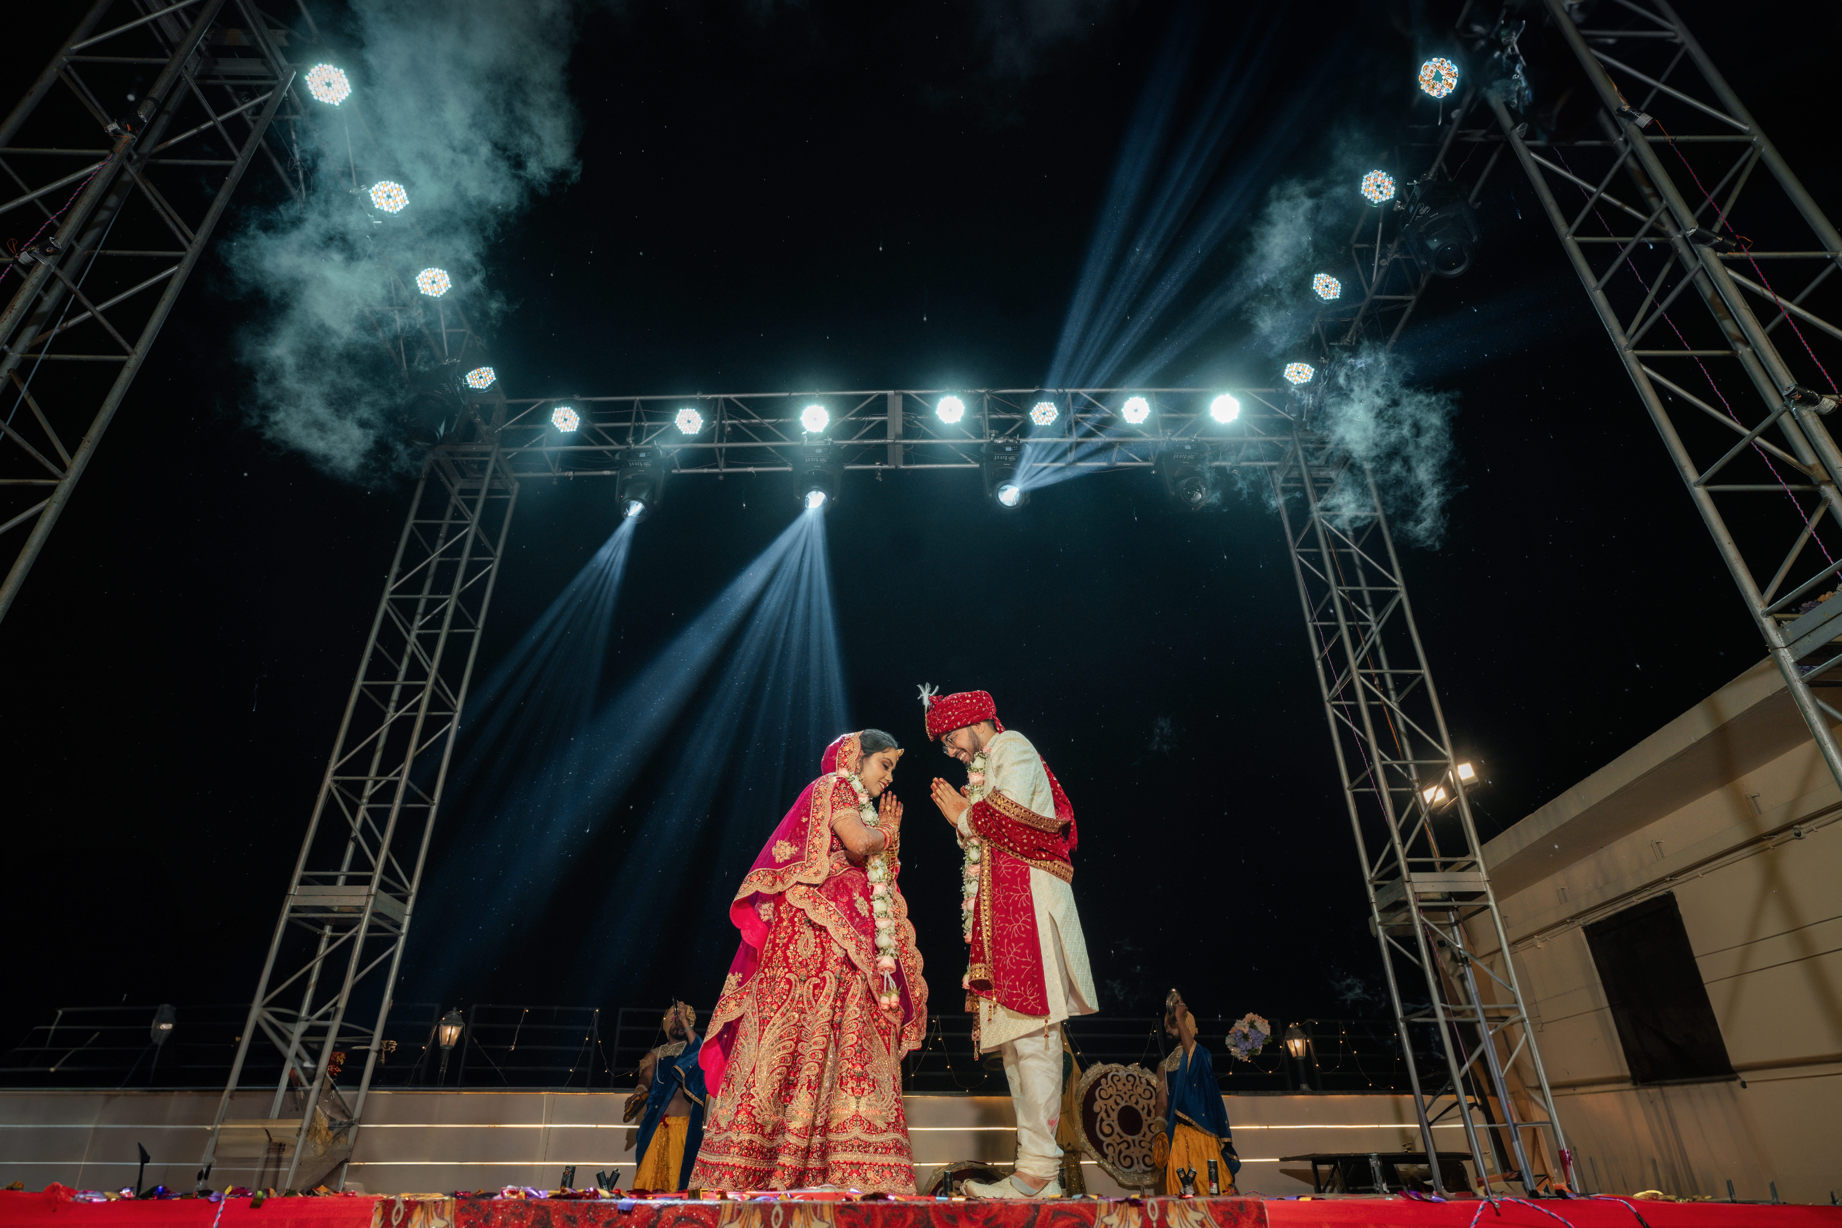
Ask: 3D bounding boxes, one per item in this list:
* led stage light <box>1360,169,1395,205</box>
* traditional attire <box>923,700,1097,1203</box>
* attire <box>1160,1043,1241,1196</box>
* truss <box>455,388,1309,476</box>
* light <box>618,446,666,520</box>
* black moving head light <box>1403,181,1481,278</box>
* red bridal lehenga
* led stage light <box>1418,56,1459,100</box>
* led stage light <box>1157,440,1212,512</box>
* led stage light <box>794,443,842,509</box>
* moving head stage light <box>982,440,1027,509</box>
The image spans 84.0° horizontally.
[{"bbox_3d":[2.655,-2.483,5.933,0.210,0.200,0.210,-29,-79,39],"label":"led stage light"},{"bbox_3d":[0.305,1.034,3.560,0.560,1.740,0.520,3,-31,-5],"label":"traditional attire"},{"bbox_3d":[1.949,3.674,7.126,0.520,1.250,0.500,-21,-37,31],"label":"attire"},{"bbox_3d":[-0.251,-1.366,7.604,6.040,0.530,0.340,-1,-31,1],"label":"truss"},{"bbox_3d":[-1.810,-0.812,6.563,0.330,0.490,0.280,-3,-31,5],"label":"light"},{"bbox_3d":[2.460,-1.835,4.868,0.340,0.480,0.290,-11,-33,17],"label":"black moving head light"},{"bbox_3d":[-0.352,1.145,3.572,0.730,1.550,0.680,-8,-32,13],"label":"red bridal lehenga"},{"bbox_3d":[2.540,-2.633,4.954,0.200,0.170,0.200,37,-22,23],"label":"led stage light"},{"bbox_3d":[1.690,-0.851,6.516,0.330,0.490,0.280,3,-31,-5],"label":"led stage light"},{"bbox_3d":[-0.711,-0.933,7.024,0.330,0.490,0.300,-3,-31,5],"label":"led stage light"},{"bbox_3d":[0.578,-0.933,7.024,0.330,0.490,0.300,6,-32,-10],"label":"moving head stage light"}]

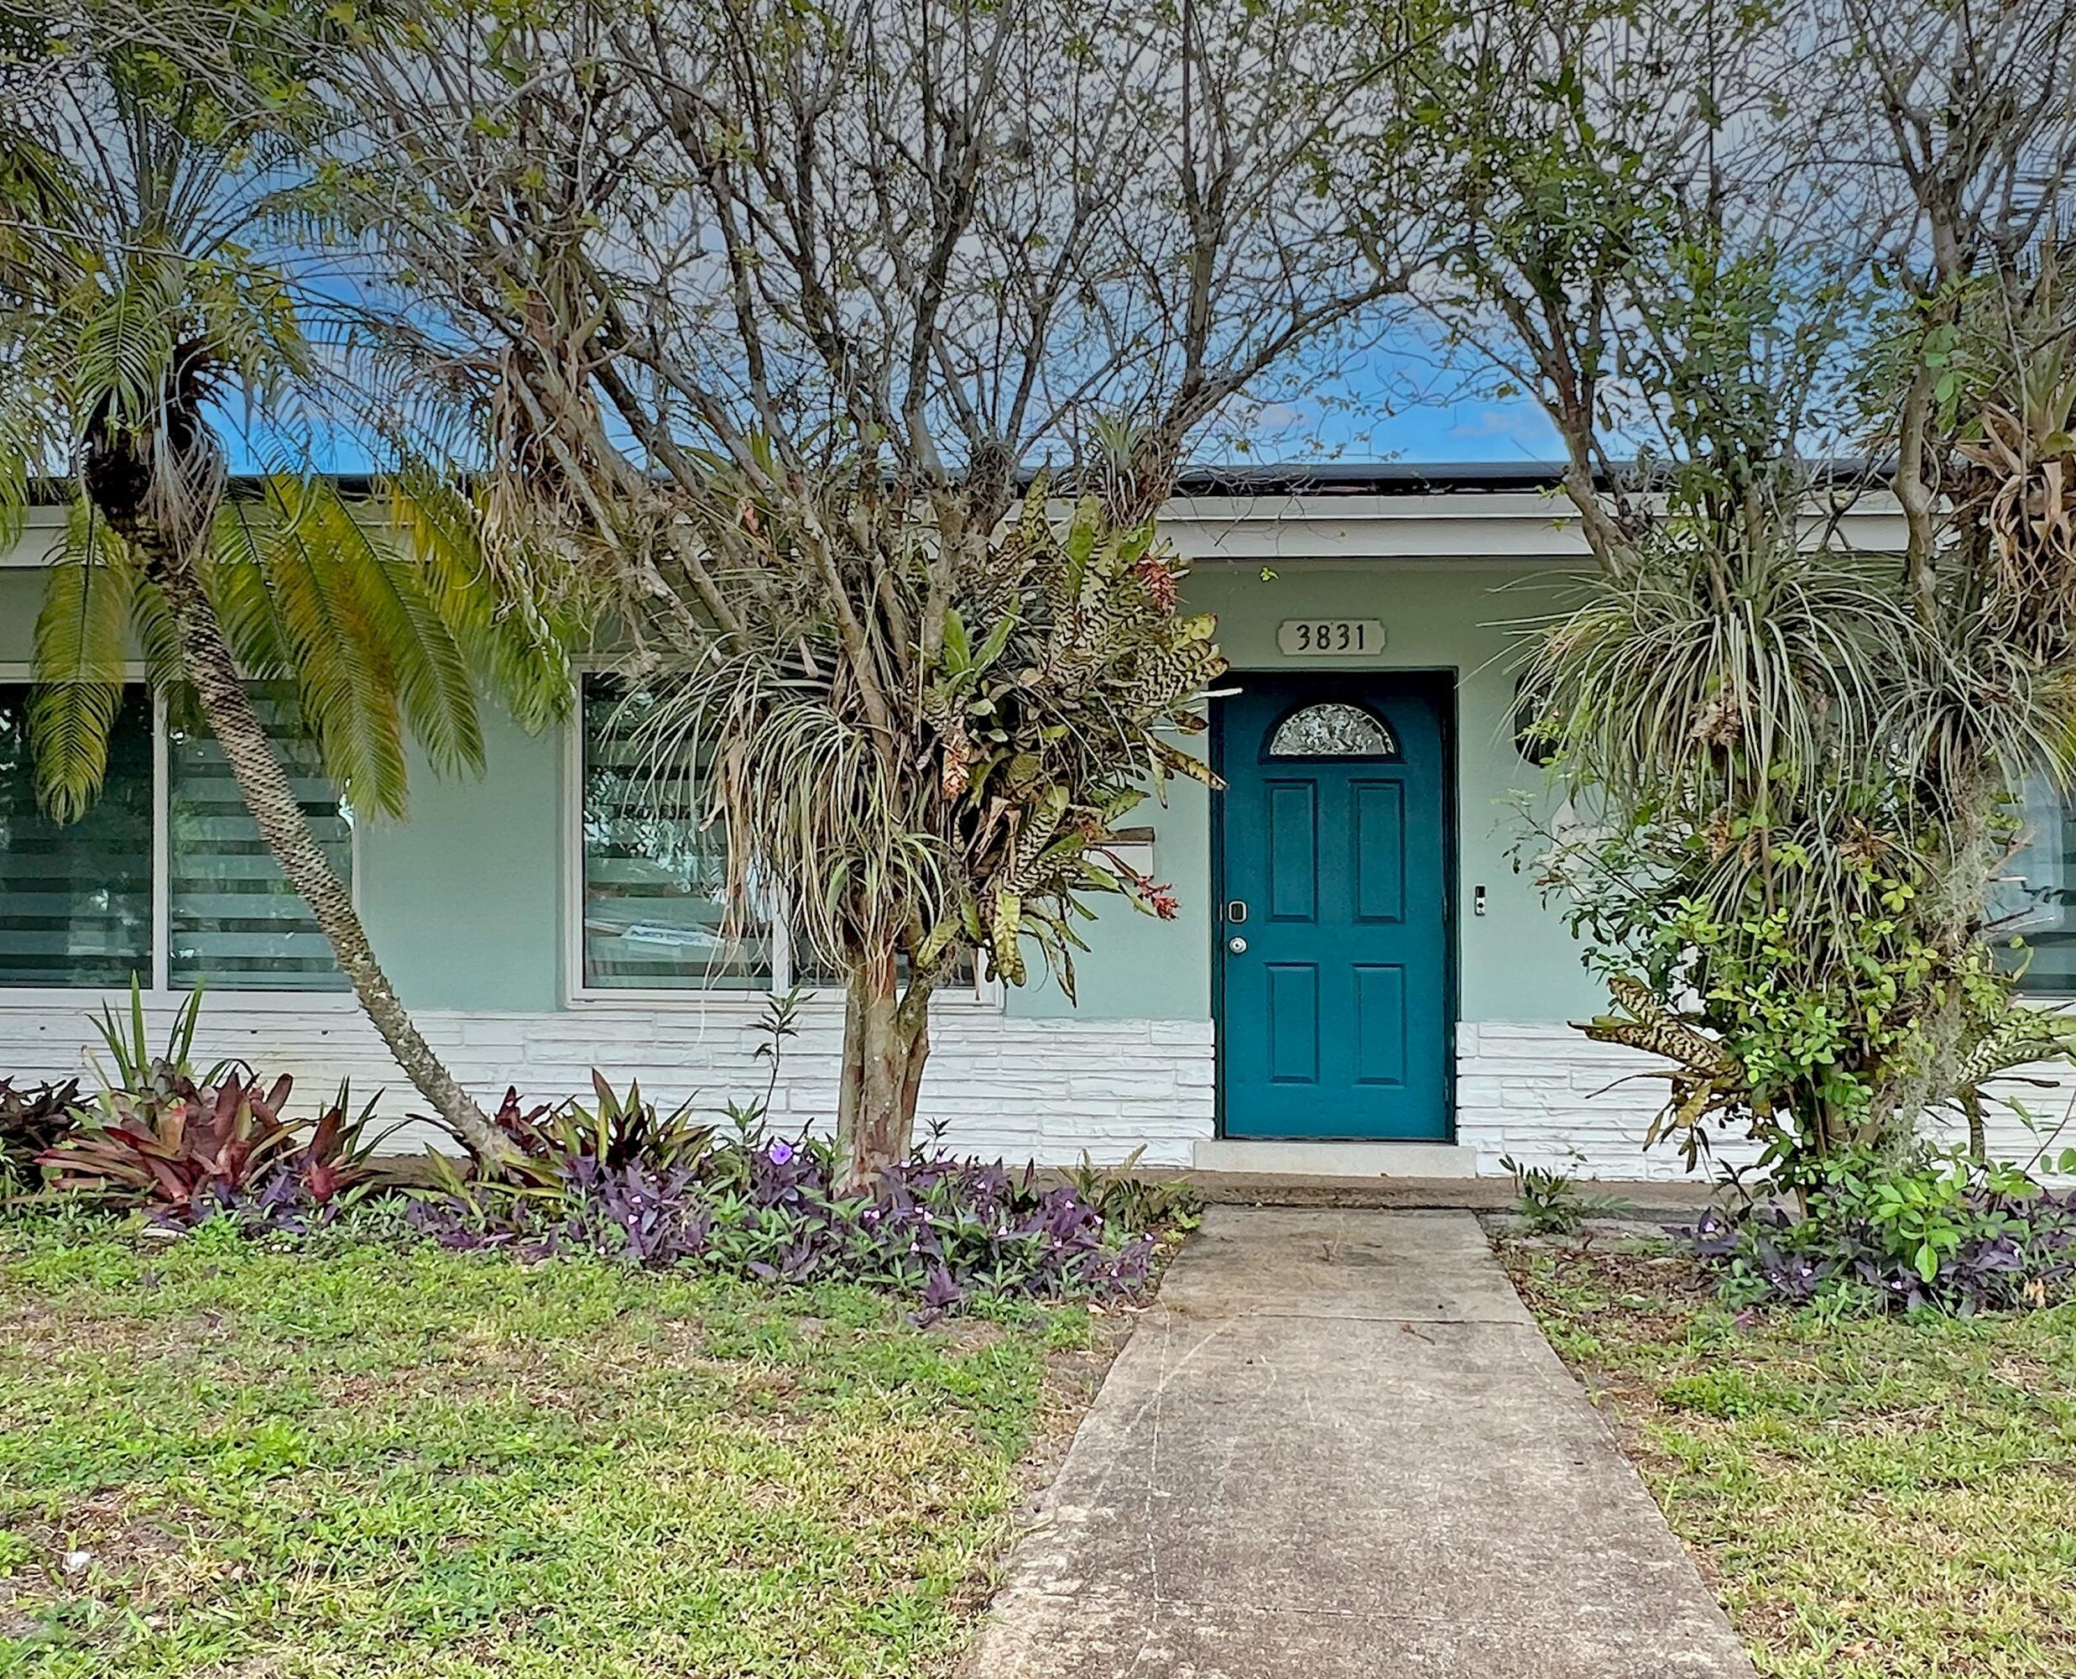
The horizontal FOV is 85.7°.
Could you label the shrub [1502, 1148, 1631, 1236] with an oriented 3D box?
[{"bbox_3d":[2.000,1.330,4.250,0.490,0.310,0.420,0,0,2],"label":"shrub"}]

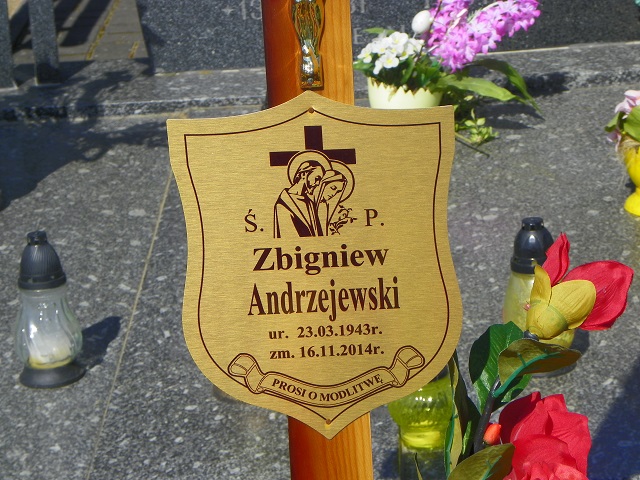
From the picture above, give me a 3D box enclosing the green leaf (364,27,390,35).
[{"bbox_3d":[0.109,-0.391,4.600,0.053,0.016,0.026,-4,17,0],"label":"green leaf"}]

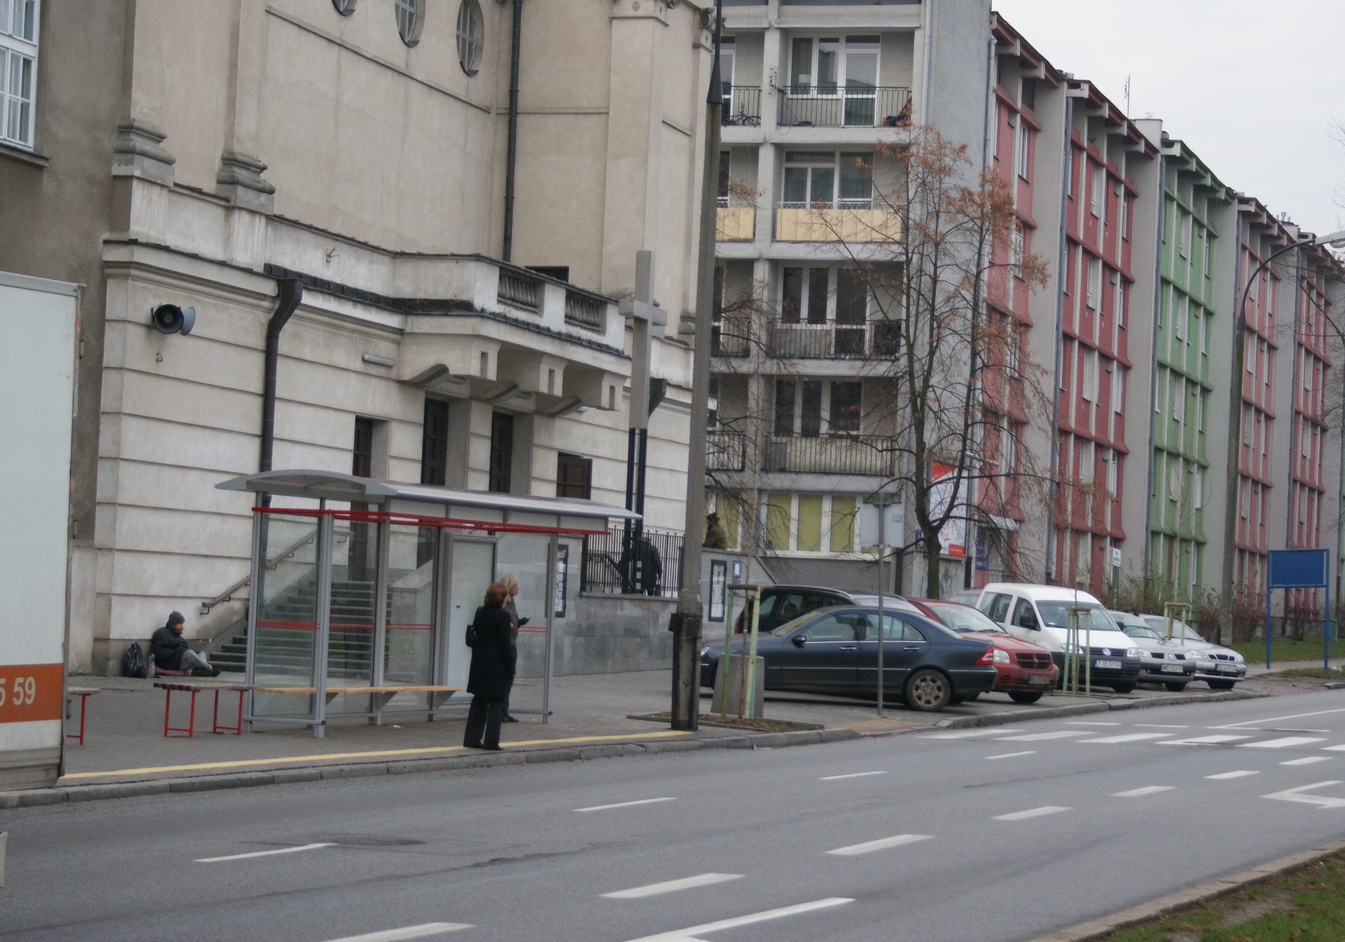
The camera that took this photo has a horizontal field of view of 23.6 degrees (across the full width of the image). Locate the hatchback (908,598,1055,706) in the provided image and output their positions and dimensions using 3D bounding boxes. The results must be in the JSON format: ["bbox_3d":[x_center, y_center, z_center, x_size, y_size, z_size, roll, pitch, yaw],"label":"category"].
[{"bbox_3d":[4.041,2.767,49.936,1.750,1.530,4.410,5,-3,-42],"label":"hatchback"}]

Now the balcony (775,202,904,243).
[{"bbox_3d":[4.133,-5.945,77.729,3.100,1.000,1.100,2,-2,16],"label":"balcony"}]

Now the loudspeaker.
[{"bbox_3d":[-7.101,-2.153,45.800,0.620,0.440,0.500,3,-2,-15],"label":"loudspeaker"}]

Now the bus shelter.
[{"bbox_3d":[-2.545,1.513,35.756,2.054,2.719,6.826,2,-3,20],"label":"bus shelter"}]

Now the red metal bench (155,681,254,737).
[{"bbox_3d":[-4.663,2.379,32.100,0.420,0.510,1.320,2,-3,20],"label":"red metal bench"}]

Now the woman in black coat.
[{"bbox_3d":[-1.766,1.884,31.100,0.370,1.630,0.470,5,-3,-40],"label":"woman in black coat"}]

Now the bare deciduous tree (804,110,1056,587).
[{"bbox_3d":[5.274,-1.414,67.000,5.000,11.382,4.700,2,-2,0],"label":"bare deciduous tree"}]

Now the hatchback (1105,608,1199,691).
[{"bbox_3d":[8.306,3.428,61.727,1.770,1.457,4.200,4,-3,-29],"label":"hatchback"}]

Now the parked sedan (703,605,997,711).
[{"bbox_3d":[2.615,2.642,45.935,4.526,1.426,1.730,2,-2,15],"label":"parked sedan"}]

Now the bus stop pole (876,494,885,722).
[{"bbox_3d":[2.900,1.929,44.800,0.070,3.029,0.070,0,-2,18],"label":"bus stop pole"}]

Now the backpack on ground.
[{"bbox_3d":[-7.282,2.567,43.500,0.240,0.460,0.320,0,-3,41],"label":"backpack on ground"}]

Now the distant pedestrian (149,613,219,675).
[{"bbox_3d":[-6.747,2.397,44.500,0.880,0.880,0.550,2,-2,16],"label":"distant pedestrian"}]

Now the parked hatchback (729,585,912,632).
[{"bbox_3d":[2.870,2.630,49.000,1.770,1.620,4.350,4,-3,-39],"label":"parked hatchback"}]

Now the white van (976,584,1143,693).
[{"bbox_3d":[6.796,2.946,56.940,1.800,1.833,4.405,3,-2,-18],"label":"white van"}]

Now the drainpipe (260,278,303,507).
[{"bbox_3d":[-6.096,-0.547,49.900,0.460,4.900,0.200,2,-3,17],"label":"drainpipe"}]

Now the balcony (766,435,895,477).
[{"bbox_3d":[3.969,-0.343,78.027,3.200,1.000,1.150,2,-3,16],"label":"balcony"}]

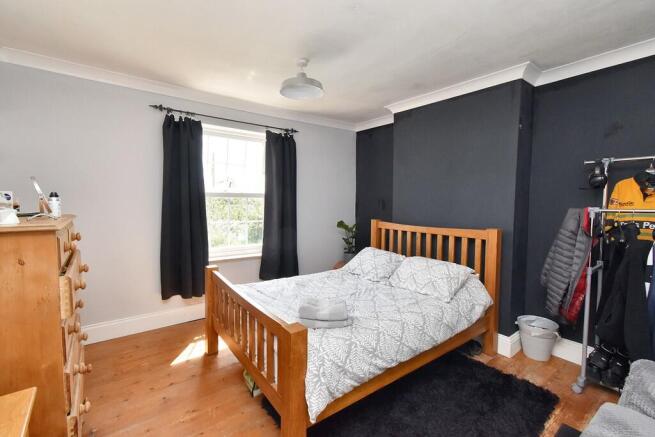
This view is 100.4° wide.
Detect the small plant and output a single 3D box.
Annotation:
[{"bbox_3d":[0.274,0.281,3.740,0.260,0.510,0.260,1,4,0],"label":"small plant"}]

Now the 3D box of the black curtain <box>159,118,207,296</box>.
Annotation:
[{"bbox_3d":[-1.444,-0.098,2.777,0.420,1.800,0.120,-2,5,-37],"label":"black curtain"}]

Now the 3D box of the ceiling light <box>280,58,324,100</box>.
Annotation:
[{"bbox_3d":[-0.198,-1.129,2.179,0.350,0.245,0.350,1,4,0],"label":"ceiling light"}]

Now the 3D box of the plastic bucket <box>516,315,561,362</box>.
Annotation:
[{"bbox_3d":[1.832,1.059,2.385,0.300,0.295,0.290,-2,5,-37],"label":"plastic bucket"}]

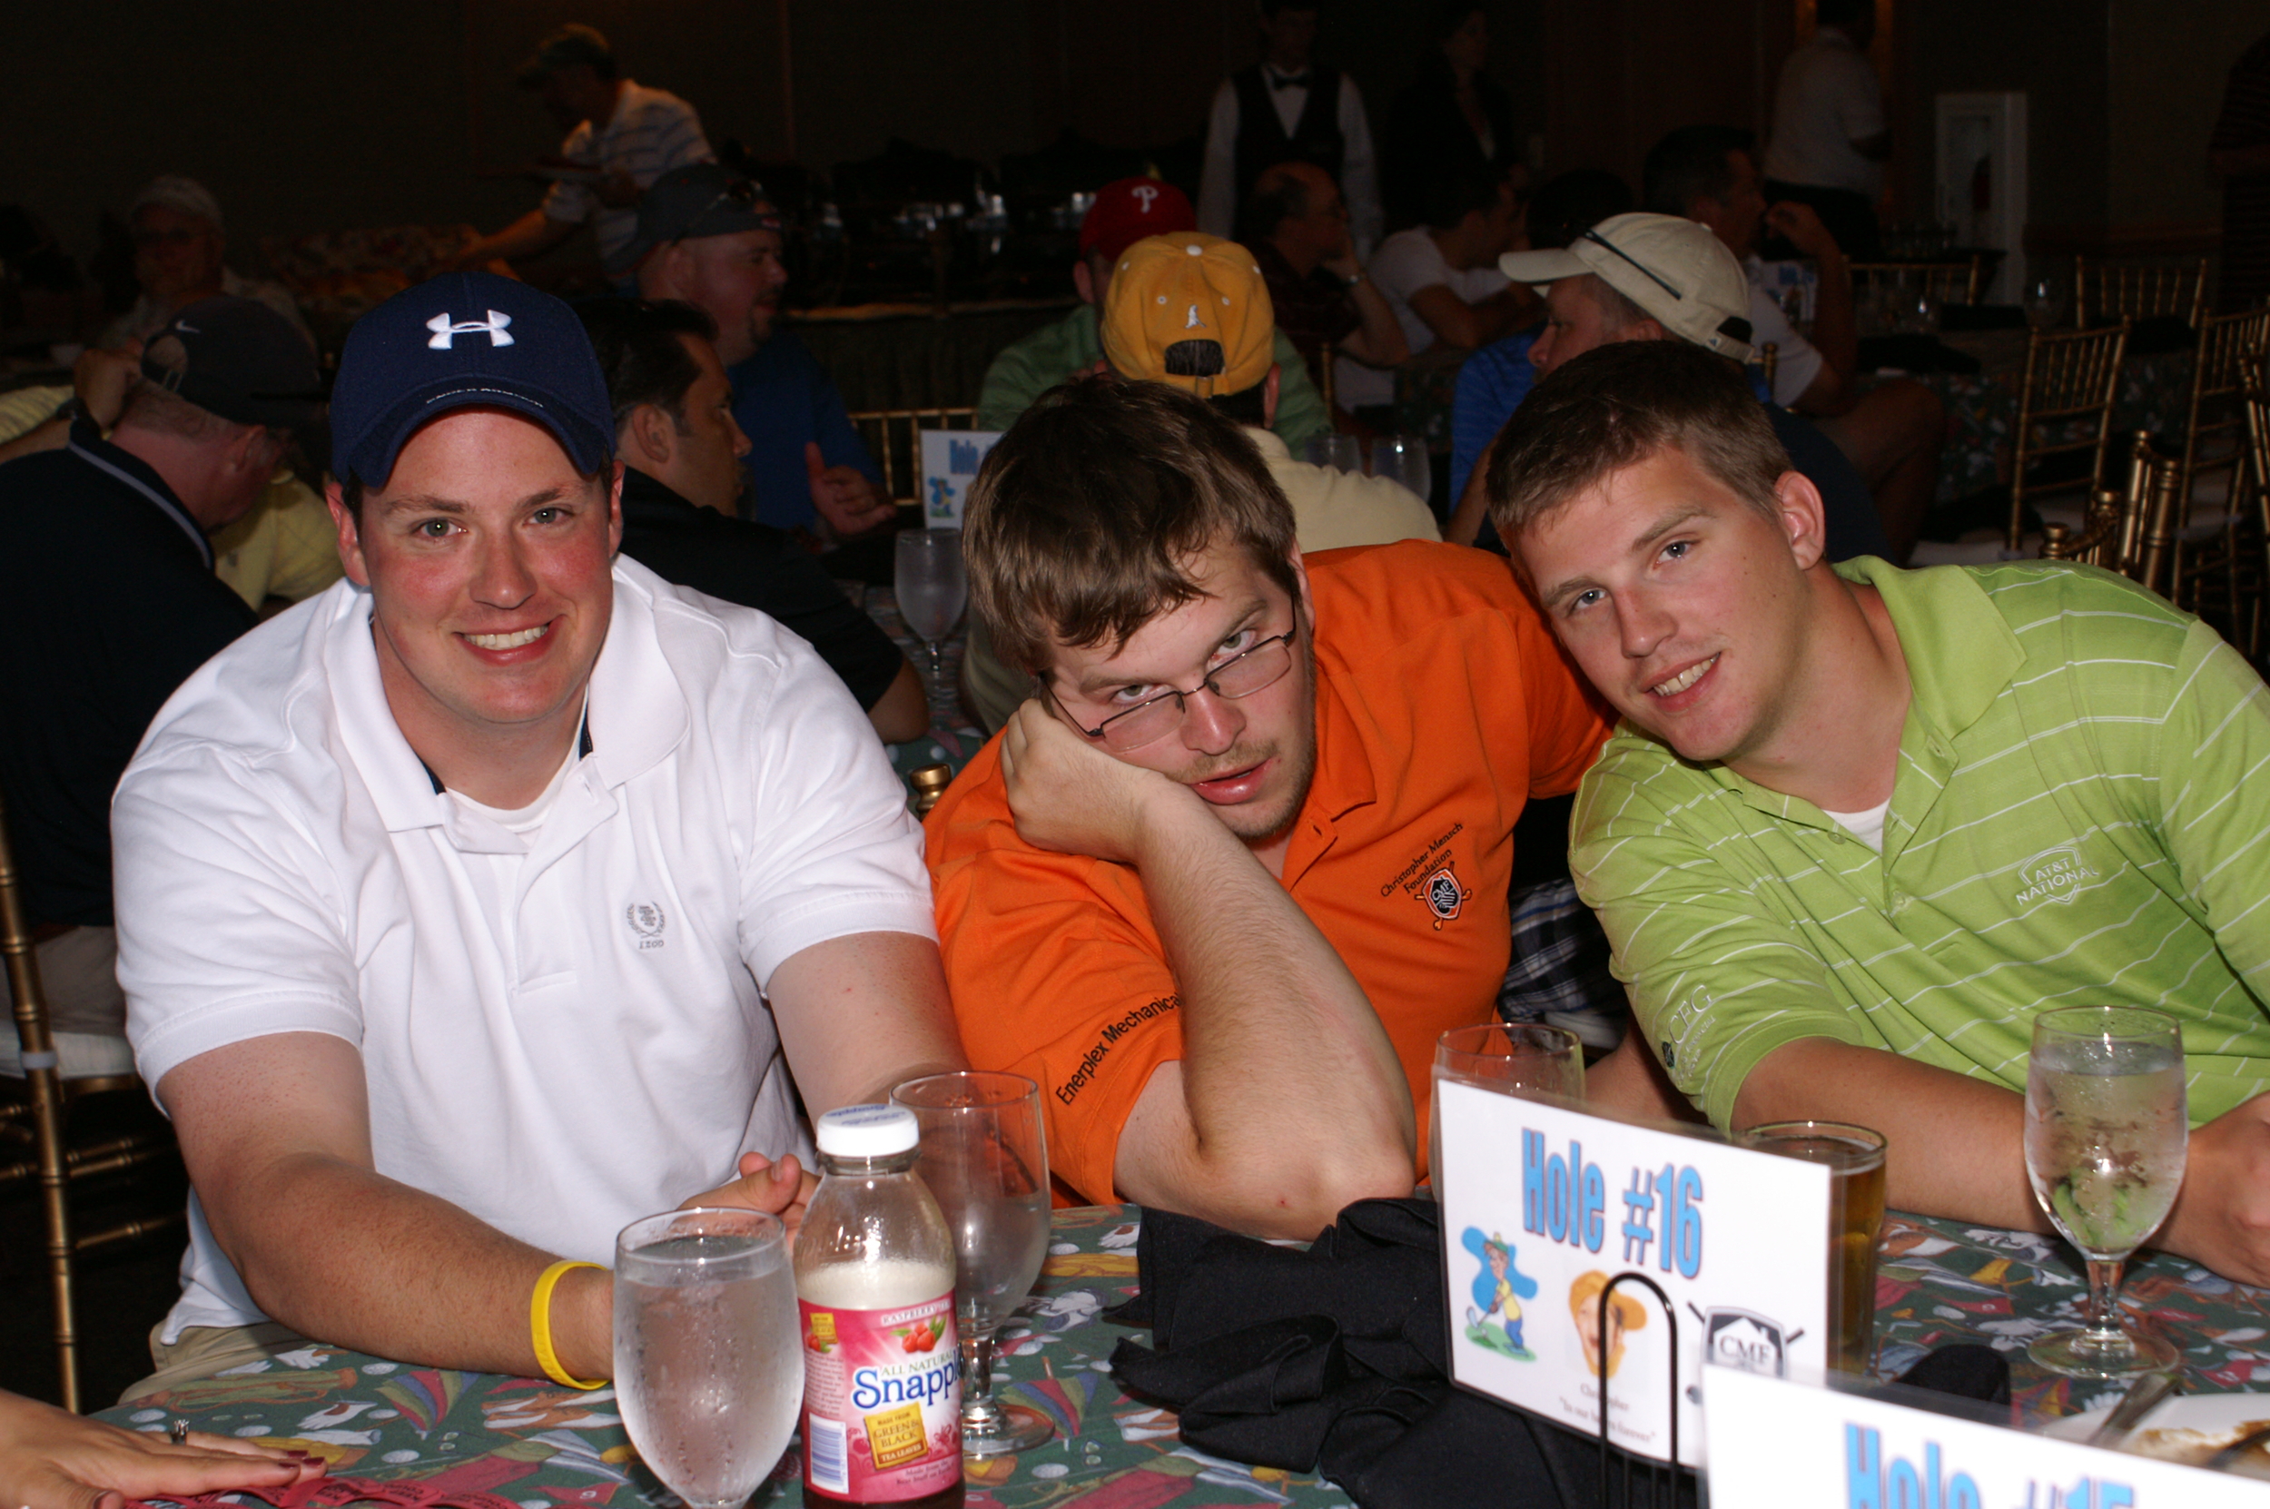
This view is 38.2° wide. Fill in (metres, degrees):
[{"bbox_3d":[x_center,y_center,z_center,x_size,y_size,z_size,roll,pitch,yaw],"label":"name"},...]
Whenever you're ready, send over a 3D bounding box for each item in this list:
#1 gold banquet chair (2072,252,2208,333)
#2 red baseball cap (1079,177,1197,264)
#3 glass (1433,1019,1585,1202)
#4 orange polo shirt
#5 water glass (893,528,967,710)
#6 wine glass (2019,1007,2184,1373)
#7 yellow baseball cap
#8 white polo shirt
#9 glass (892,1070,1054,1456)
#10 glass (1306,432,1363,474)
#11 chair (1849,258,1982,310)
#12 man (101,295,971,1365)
[{"bbox_3d":[2.940,-0.987,9.626,0.400,0.920,0.430,2,11,19],"label":"gold banquet chair"},{"bbox_3d":[0.006,-0.755,4.680,0.175,0.150,0.265,-3,11,-6],"label":"red baseball cap"},{"bbox_3d":[0.183,0.219,1.591,0.079,0.164,0.079,-2,11,0],"label":"glass"},{"bbox_3d":[0.098,0.106,2.110,0.480,0.510,0.380,-14,23,-9],"label":"orange polo shirt"},{"bbox_3d":[-0.211,-0.147,3.430,0.077,0.177,0.077,-2,11,0],"label":"water glass"},{"bbox_3d":[0.498,0.223,1.680,0.077,0.177,0.077,-2,11,0],"label":"wine glass"},{"bbox_3d":[0.053,-0.450,3.310,0.172,0.155,0.265,-3,11,-3],"label":"yellow baseball cap"},{"bbox_3d":[-0.379,0.133,2.040,0.500,0.500,0.370,-5,20,-7],"label":"white polo shirt"},{"bbox_3d":[-0.076,0.237,1.542,0.079,0.164,0.079,-2,11,0],"label":"glass"},{"bbox_3d":[0.266,-0.339,4.350,0.077,0.177,0.077,-2,11,0],"label":"glass"},{"bbox_3d":[2.314,-1.009,9.771,0.400,0.920,0.430,0,11,13],"label":"chair"},{"bbox_3d":[-0.353,0.358,1.988,0.550,1.290,0.760,-5,11,-14],"label":"man"}]

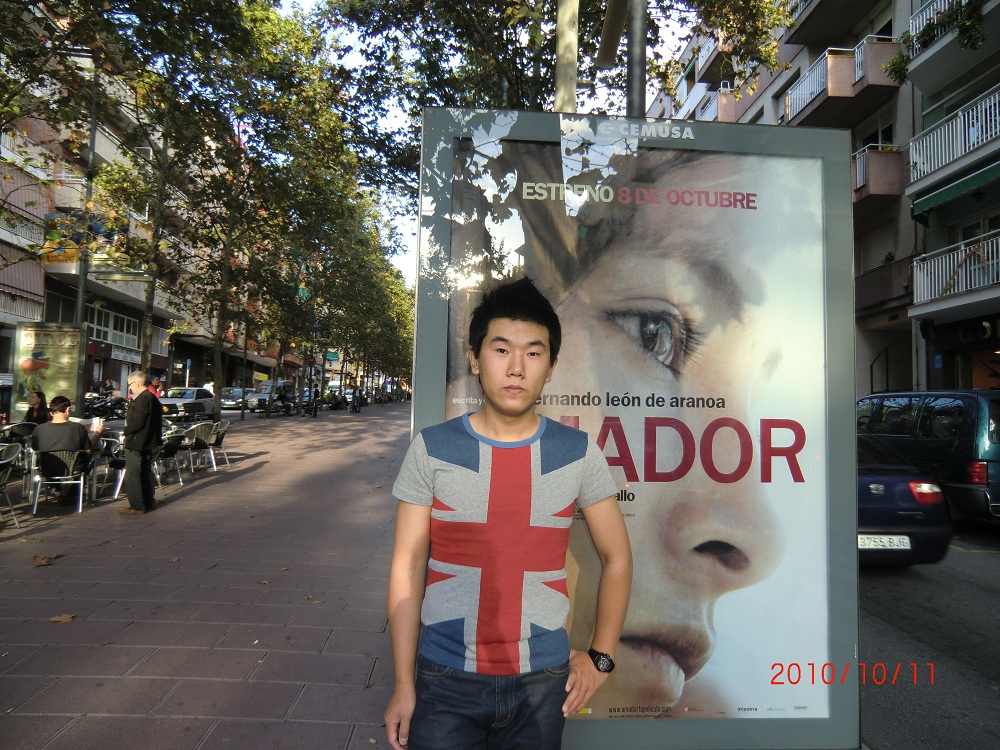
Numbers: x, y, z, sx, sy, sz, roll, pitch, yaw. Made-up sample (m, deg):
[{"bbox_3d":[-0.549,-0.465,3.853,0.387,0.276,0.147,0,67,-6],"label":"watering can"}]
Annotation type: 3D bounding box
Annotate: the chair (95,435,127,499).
[{"bbox_3d":[-5.100,1.220,9.350,0.560,0.780,0.550,4,-4,-38],"label":"chair"}]

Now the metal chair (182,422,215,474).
[{"bbox_3d":[-5.050,1.220,11.600,0.560,0.800,0.550,-1,-4,39],"label":"metal chair"}]

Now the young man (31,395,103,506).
[{"bbox_3d":[-5.200,0.935,8.420,0.720,1.340,0.880,3,-4,-22],"label":"young man"}]

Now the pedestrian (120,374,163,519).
[{"bbox_3d":[-4.240,0.790,8.200,0.400,1.660,0.480,2,-3,-6],"label":"pedestrian"}]

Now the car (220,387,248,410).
[{"bbox_3d":[-17.800,1.600,46.500,1.720,1.430,4.200,2,-3,-7],"label":"car"}]

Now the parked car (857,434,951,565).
[{"bbox_3d":[3.100,1.150,8.050,1.710,1.430,4.350,2,-3,-3],"label":"parked car"}]

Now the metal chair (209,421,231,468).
[{"bbox_3d":[-5.120,1.220,12.200,0.560,0.800,0.550,1,-3,9],"label":"metal chair"}]

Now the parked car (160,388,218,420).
[{"bbox_3d":[-14.000,1.300,31.300,1.660,1.410,4.000,2,-3,-4],"label":"parked car"}]

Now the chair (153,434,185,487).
[{"bbox_3d":[-5.100,1.280,10.500,0.560,0.780,0.550,-1,-4,34],"label":"chair"}]

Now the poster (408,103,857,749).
[{"bbox_3d":[0.420,0.147,2.140,1.340,1.880,0.120,2,-3,-4],"label":"poster"}]

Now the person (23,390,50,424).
[{"bbox_3d":[-7.350,0.940,11.000,0.700,1.330,0.500,5,-5,-45],"label":"person"}]

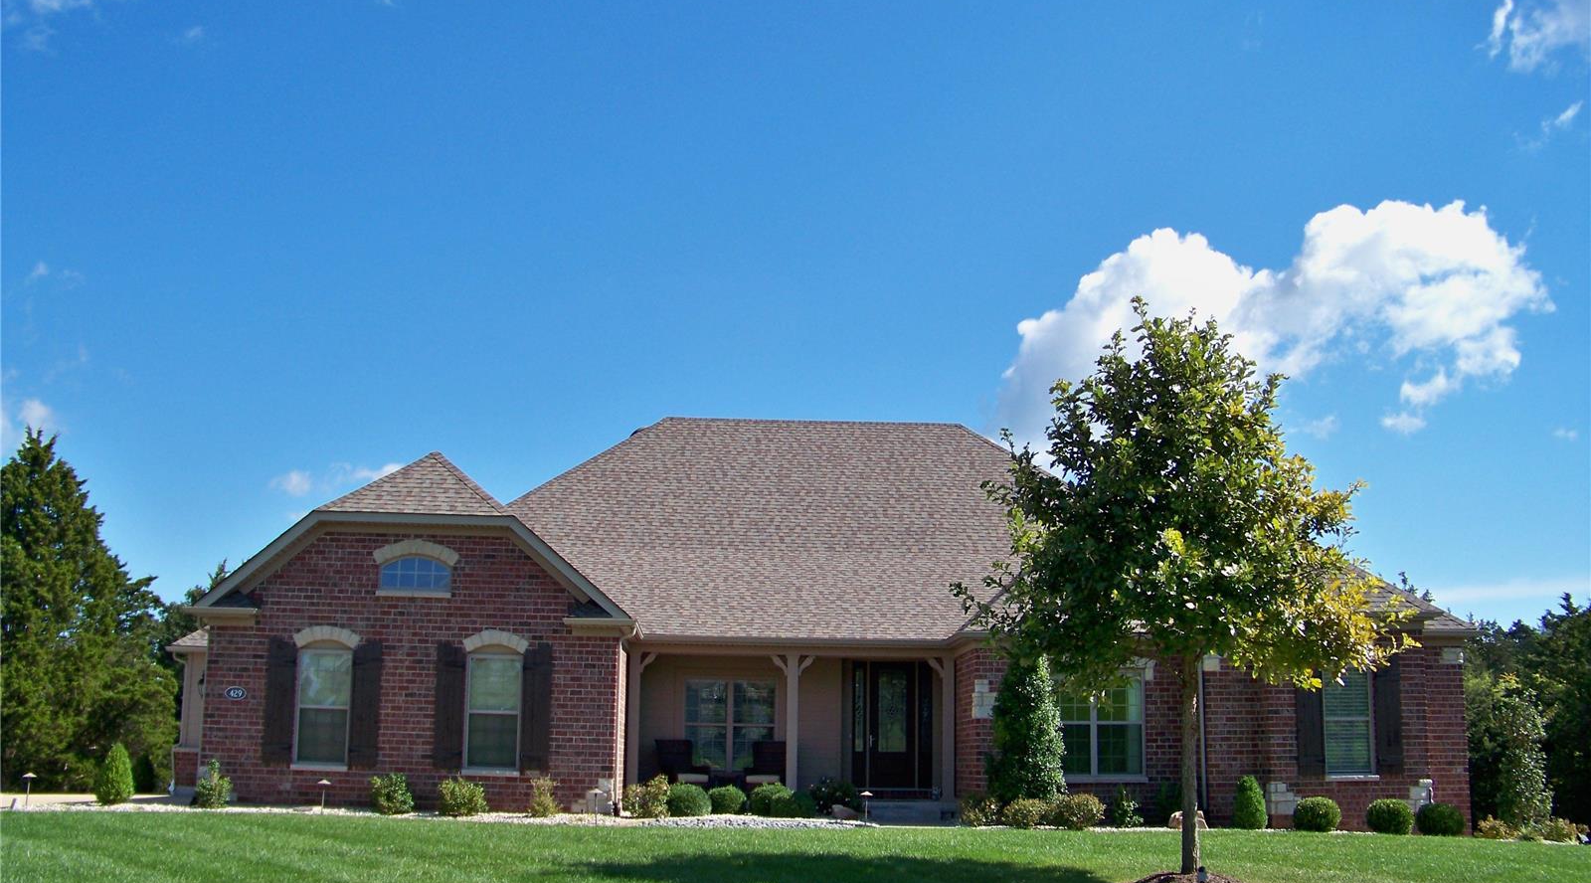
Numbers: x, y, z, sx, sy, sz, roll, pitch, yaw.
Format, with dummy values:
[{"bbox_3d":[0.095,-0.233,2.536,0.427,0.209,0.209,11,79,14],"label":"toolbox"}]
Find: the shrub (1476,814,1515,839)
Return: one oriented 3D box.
[{"bbox_3d":[10.793,5.937,23.372,0.559,0.353,0.559,2,-9,-5],"label":"shrub"}]

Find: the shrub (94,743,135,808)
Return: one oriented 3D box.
[{"bbox_3d":[-9.729,4.747,21.666,0.536,0.865,0.536,2,-9,-5],"label":"shrub"}]

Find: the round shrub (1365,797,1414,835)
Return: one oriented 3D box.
[{"bbox_3d":[9.031,5.686,23.055,0.688,0.532,0.688,2,-9,-5],"label":"round shrub"}]

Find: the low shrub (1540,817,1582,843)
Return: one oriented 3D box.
[{"bbox_3d":[11.788,5.979,23.350,0.567,0.371,0.567,2,-9,-5],"label":"low shrub"}]

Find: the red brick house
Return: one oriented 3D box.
[{"bbox_3d":[-0.085,3.139,30.799,21.300,7.750,15.000,2,-9,-5],"label":"red brick house"}]

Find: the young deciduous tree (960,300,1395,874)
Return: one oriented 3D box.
[{"bbox_3d":[3.795,1.345,14.857,4.267,5.613,4.267,2,-9,-5],"label":"young deciduous tree"}]

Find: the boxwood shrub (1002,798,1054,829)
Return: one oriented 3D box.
[{"bbox_3d":[3.529,5.656,23.087,0.786,0.459,0.786,2,-9,-5],"label":"boxwood shrub"}]

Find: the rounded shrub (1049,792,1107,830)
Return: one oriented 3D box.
[{"bbox_3d":[4.290,5.611,23.059,0.836,0.533,0.836,2,-9,-5],"label":"rounded shrub"}]

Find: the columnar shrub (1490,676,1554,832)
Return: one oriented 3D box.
[{"bbox_3d":[11.902,5.125,24.819,0.902,2.514,0.902,2,-9,-5],"label":"columnar shrub"}]

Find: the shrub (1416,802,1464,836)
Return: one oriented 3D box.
[{"bbox_3d":[9.875,5.764,23.218,0.685,0.499,0.685,2,-9,-5],"label":"shrub"}]

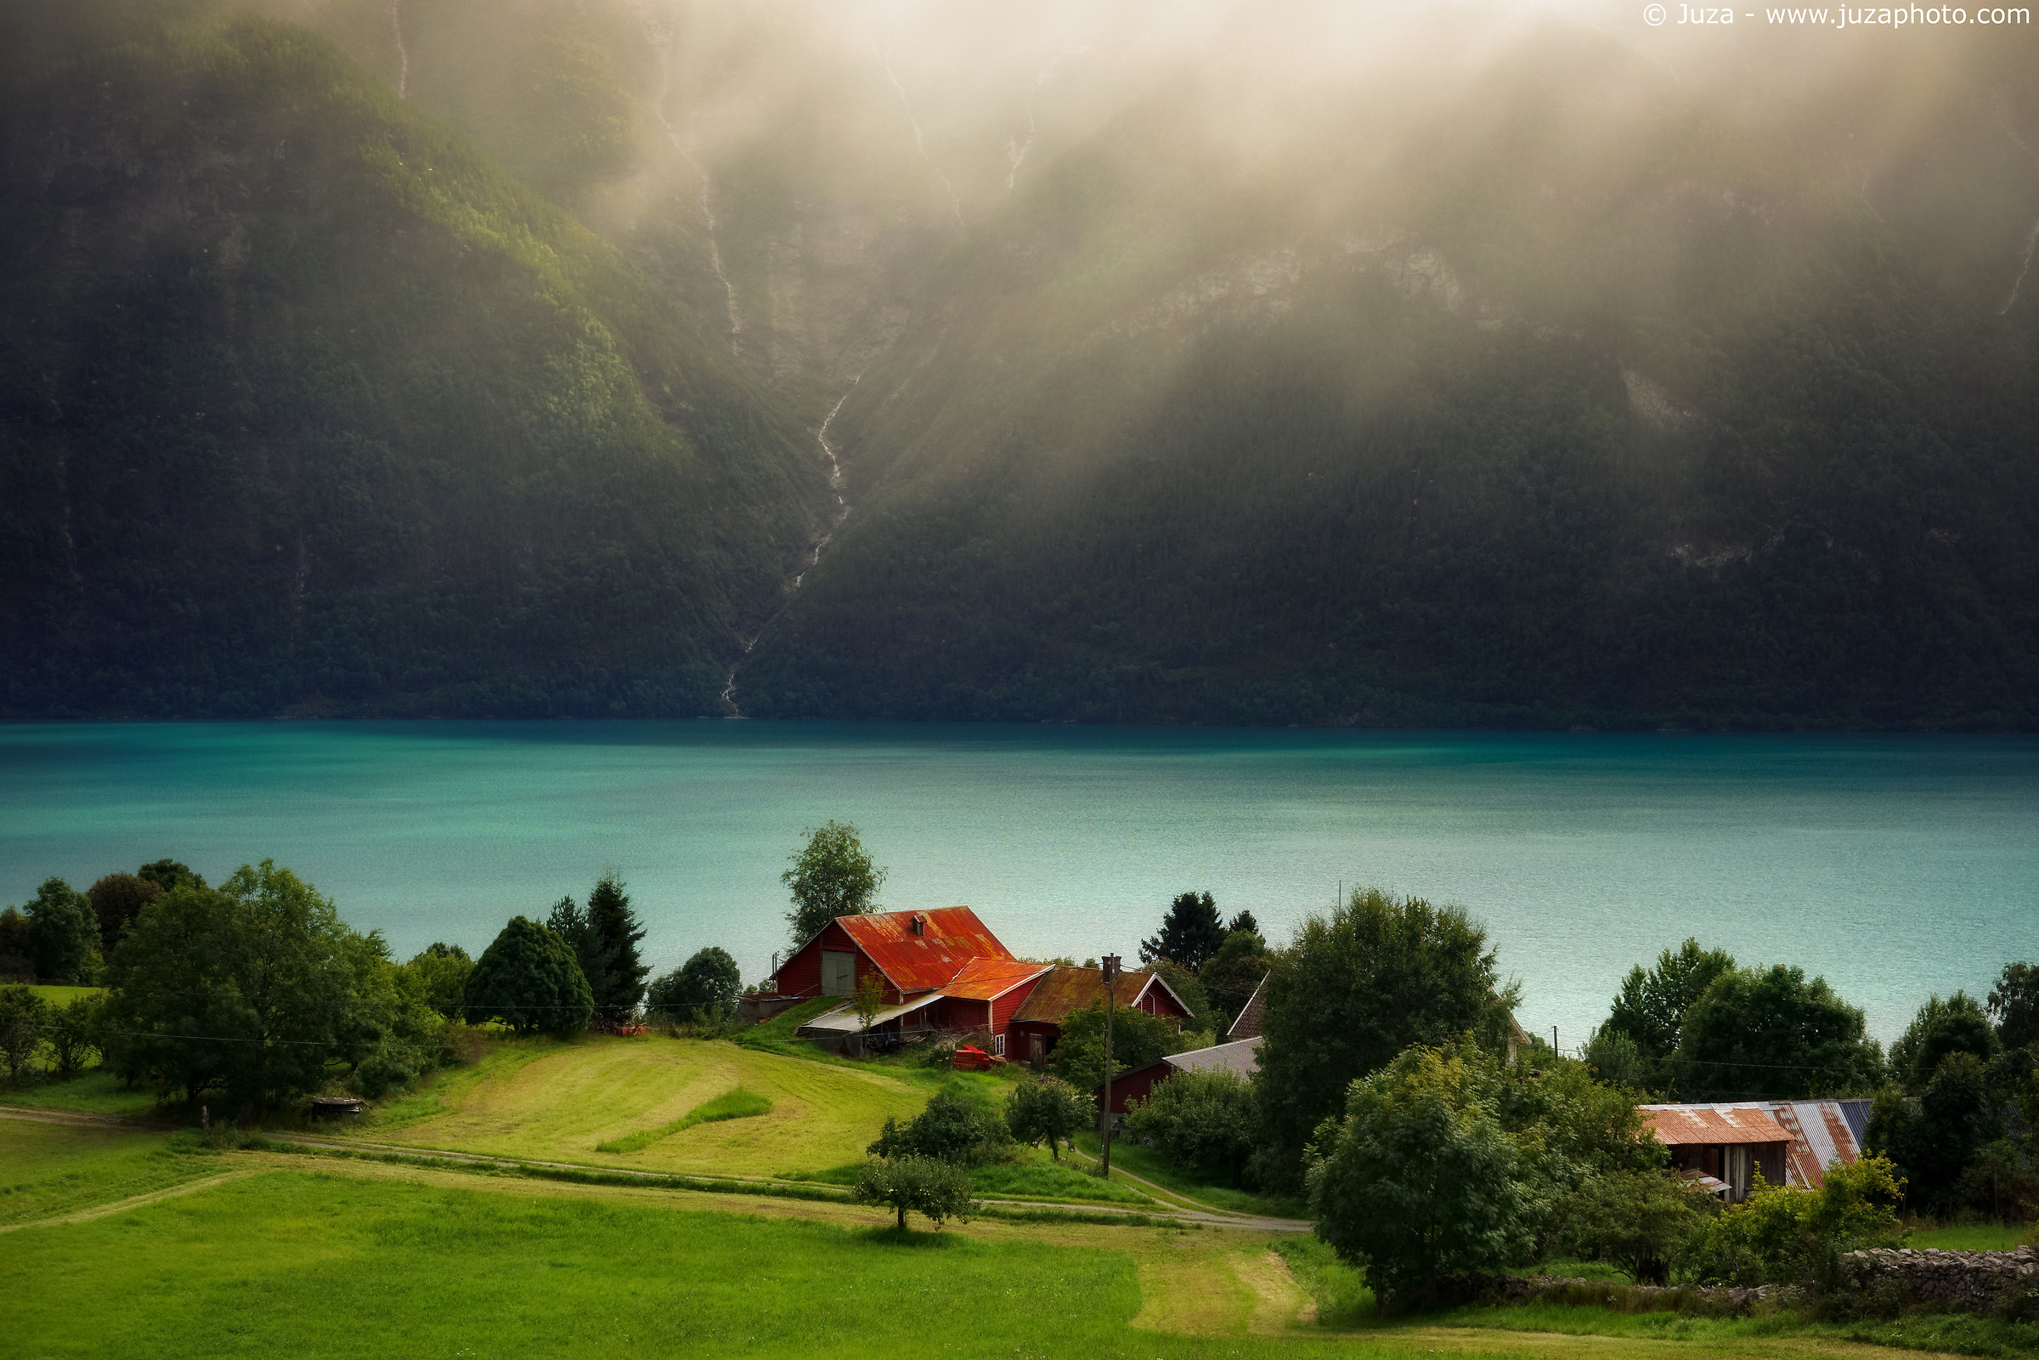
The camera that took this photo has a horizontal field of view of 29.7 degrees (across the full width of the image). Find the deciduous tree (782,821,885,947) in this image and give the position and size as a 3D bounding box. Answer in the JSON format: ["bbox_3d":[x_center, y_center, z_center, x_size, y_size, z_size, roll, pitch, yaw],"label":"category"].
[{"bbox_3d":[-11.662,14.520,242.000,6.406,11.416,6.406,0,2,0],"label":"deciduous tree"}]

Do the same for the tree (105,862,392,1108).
[{"bbox_3d":[-37.360,14.819,187.000,14.000,11.994,11.900,0,2,0],"label":"tree"}]

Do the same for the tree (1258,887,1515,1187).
[{"bbox_3d":[15.288,14.897,160.000,10.788,12.580,10.248,0,2,0],"label":"tree"}]

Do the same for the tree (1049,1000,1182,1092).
[{"bbox_3d":[4.988,19.172,201.000,6.901,5.074,6.556,0,2,0],"label":"tree"}]

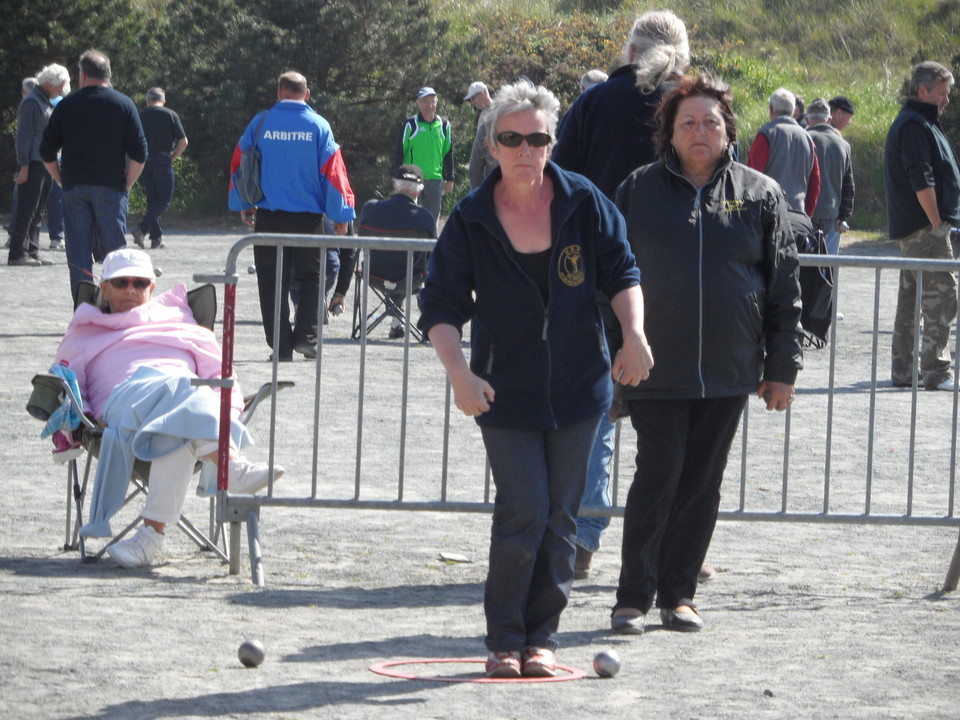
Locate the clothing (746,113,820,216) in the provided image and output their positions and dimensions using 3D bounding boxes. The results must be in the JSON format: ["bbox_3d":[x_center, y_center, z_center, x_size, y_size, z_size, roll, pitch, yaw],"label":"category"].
[{"bbox_3d":[2.098,-1.337,34.500,0.520,0.710,0.330,0,3,-17],"label":"clothing"}]

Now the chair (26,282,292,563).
[{"bbox_3d":[-1.046,0.198,16.300,0.850,0.880,0.580,1,3,-7],"label":"chair"}]

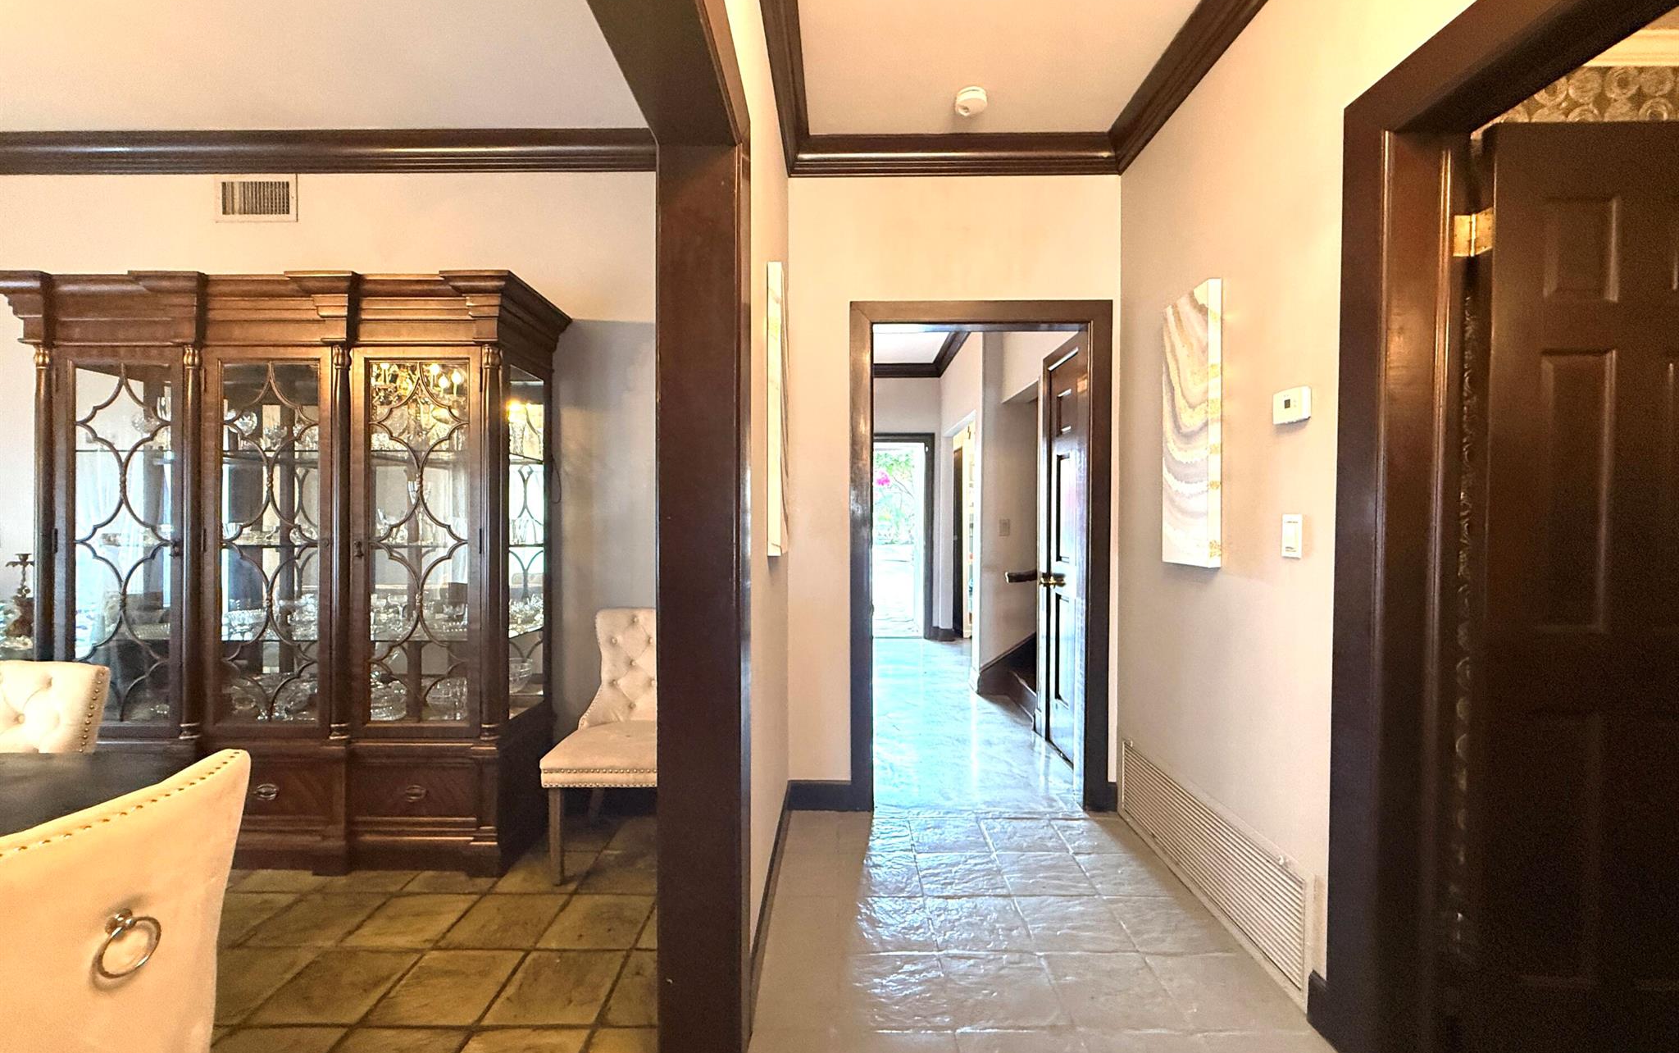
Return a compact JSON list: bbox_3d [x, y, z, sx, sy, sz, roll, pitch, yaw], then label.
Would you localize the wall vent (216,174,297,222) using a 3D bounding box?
[{"bbox_3d":[-2.404,-1.355,2.803,0.344,0.195,0.020,0,1,0],"label":"wall vent"}]

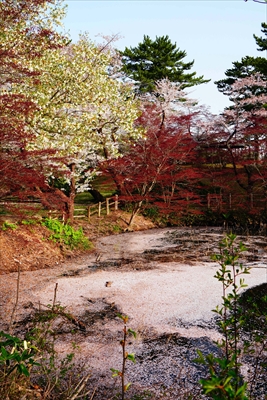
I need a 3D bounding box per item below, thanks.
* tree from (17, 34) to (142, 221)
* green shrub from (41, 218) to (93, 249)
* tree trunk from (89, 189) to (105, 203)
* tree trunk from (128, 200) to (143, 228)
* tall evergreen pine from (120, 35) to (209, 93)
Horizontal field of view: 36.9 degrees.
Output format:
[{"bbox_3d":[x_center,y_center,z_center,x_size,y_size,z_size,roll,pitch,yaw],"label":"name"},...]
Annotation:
[{"bbox_3d":[-2.407,-3.262,18.000,5.714,8.458,5.200,0,2,0],"label":"tree"},{"bbox_3d":[-2.557,1.337,15.500,1.937,1.240,1.500,0,2,0],"label":"green shrub"},{"bbox_3d":[-2.497,-0.304,27.000,1.080,1.080,0.800,0,2,0],"label":"tree trunk"},{"bbox_3d":[0.075,0.750,20.000,0.750,1.450,0.500,0,2,0],"label":"tree trunk"},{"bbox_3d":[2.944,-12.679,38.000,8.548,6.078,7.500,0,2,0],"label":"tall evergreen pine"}]

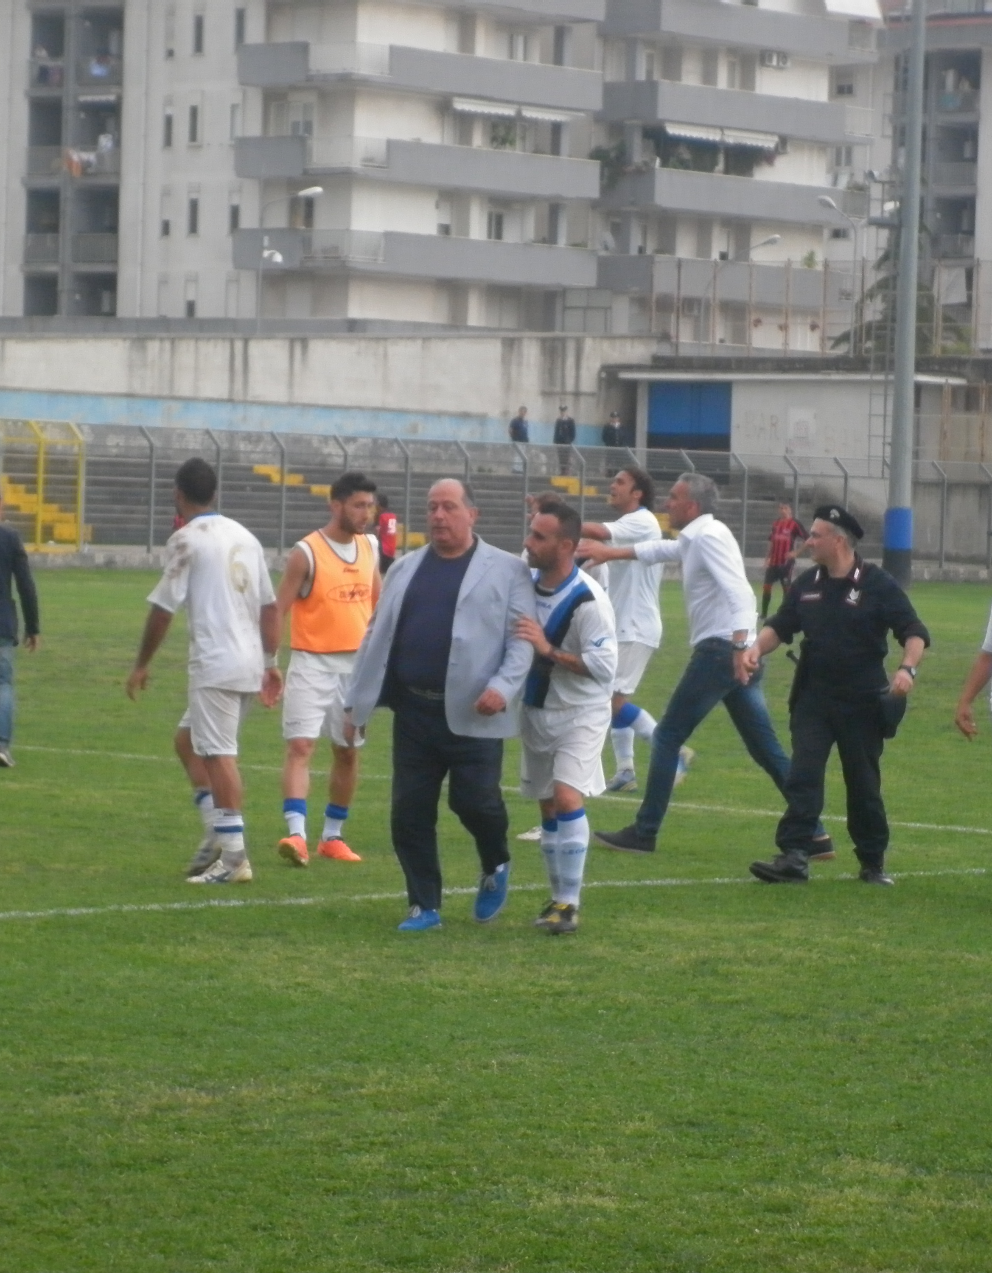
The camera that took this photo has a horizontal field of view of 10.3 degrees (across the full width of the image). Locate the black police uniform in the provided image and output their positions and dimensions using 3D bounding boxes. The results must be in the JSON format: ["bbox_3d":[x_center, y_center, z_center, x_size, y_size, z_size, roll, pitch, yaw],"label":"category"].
[{"bbox_3d":[1.612,0.350,25.428,0.680,1.458,0.480,2,2,22],"label":"black police uniform"}]

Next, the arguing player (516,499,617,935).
[{"bbox_3d":[0.279,0.316,22.024,0.500,1.727,0.440,3,2,38],"label":"arguing player"}]

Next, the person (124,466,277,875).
[{"bbox_3d":[-1.292,0.138,24.272,0.600,1.844,0.500,0,2,-36],"label":"person"}]

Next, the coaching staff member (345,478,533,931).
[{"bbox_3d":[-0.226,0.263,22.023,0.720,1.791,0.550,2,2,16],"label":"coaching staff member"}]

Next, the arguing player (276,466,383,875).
[{"bbox_3d":[-0.778,0.143,25.273,0.520,1.798,0.400,1,2,-19],"label":"arguing player"}]

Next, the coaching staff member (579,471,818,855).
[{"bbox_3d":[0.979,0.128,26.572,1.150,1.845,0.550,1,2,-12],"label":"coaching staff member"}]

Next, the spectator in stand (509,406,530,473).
[{"bbox_3d":[0.583,-4.956,137.974,0.500,1.718,0.350,1,2,-9],"label":"spectator in stand"}]

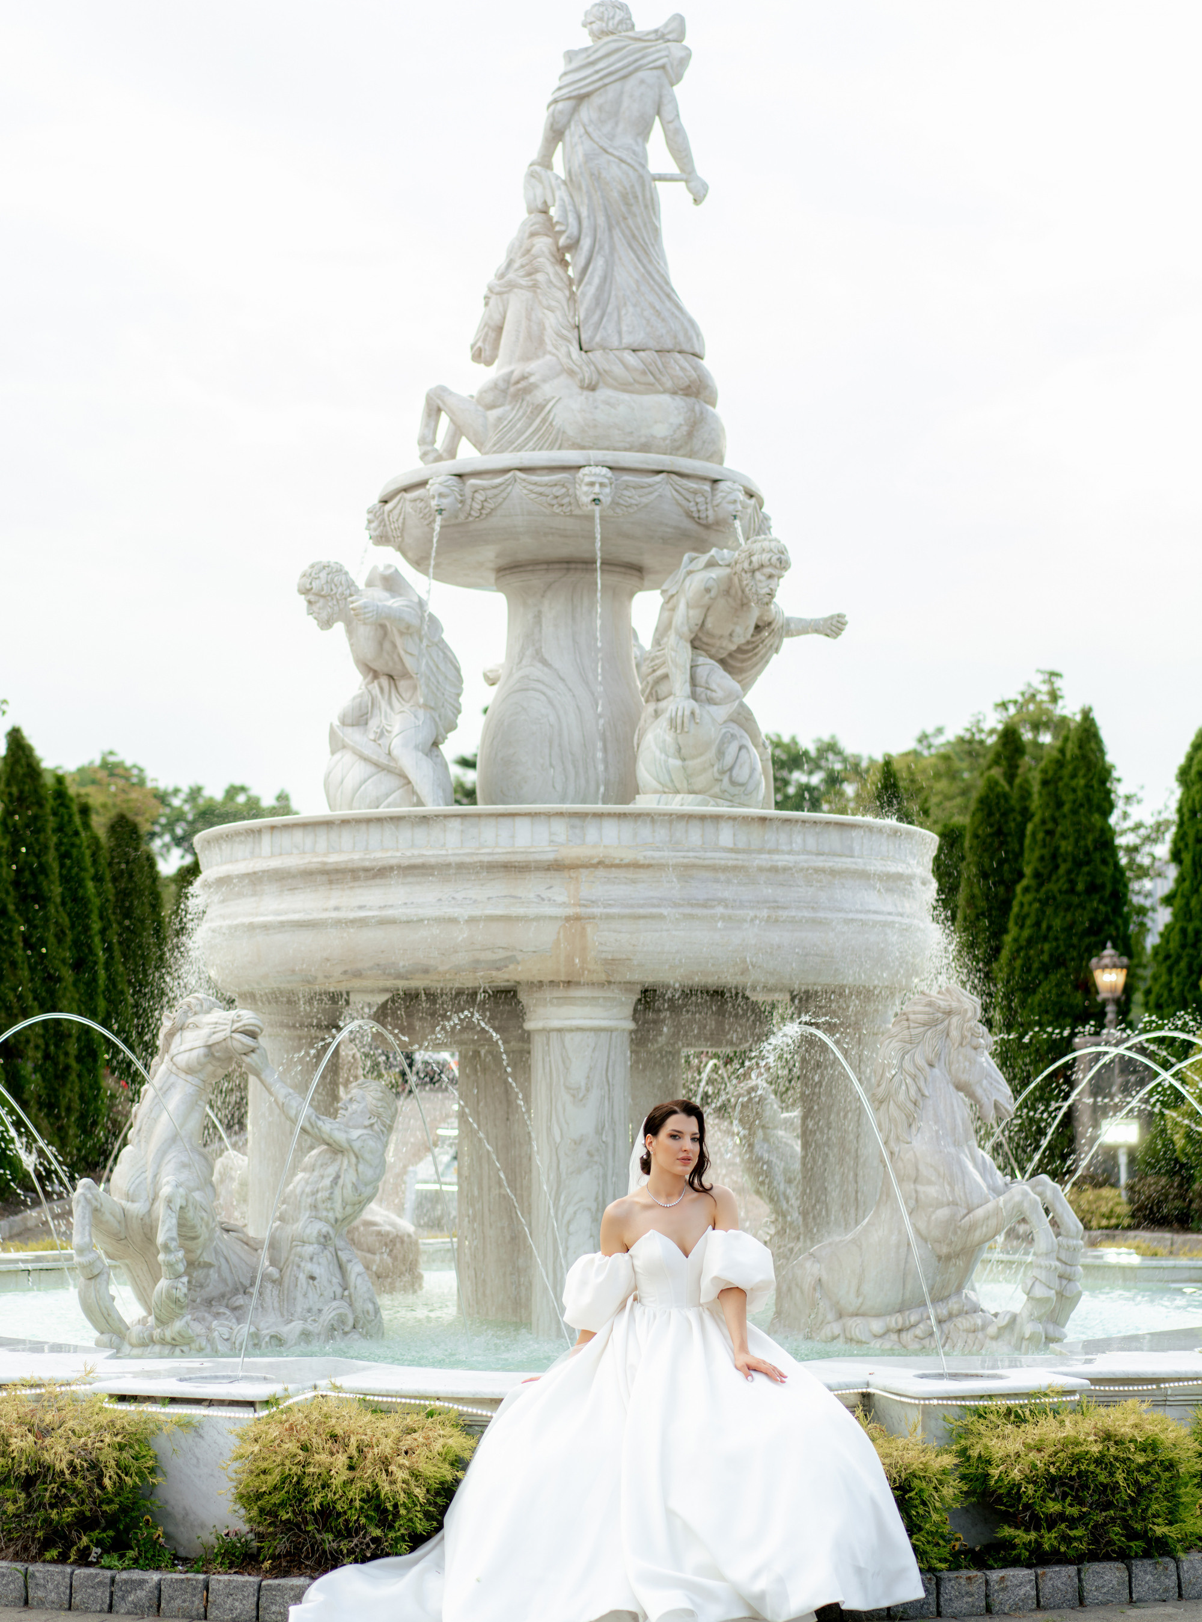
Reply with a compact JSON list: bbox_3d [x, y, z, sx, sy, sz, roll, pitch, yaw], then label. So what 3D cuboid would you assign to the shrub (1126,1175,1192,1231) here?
[{"bbox_3d":[4.070,2.856,20.019,0.520,0.416,0.500,0,-5,0],"label":"shrub"}]

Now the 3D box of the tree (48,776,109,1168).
[{"bbox_3d":[-5.446,1.653,27.969,0.880,4.029,0.880,0,-5,0],"label":"tree"}]

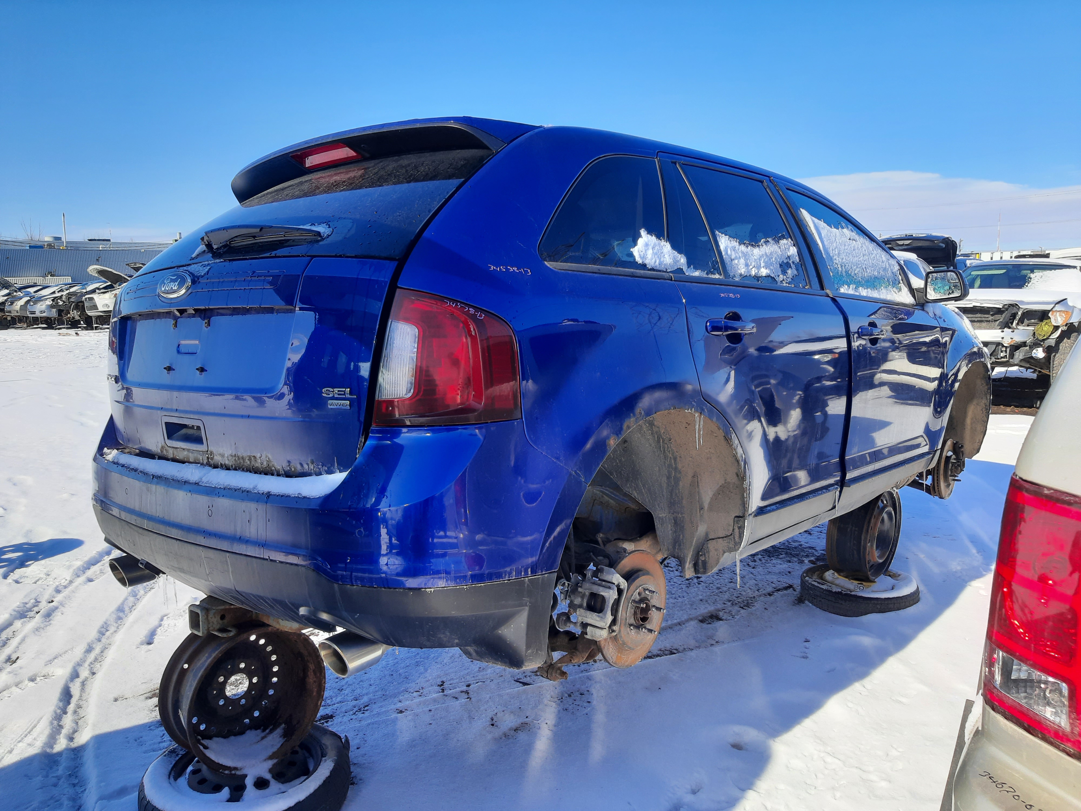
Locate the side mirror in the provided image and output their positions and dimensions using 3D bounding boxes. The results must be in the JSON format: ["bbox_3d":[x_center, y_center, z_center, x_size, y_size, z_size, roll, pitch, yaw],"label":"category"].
[{"bbox_3d":[1.775,-0.518,3.534,0.200,0.150,0.120,3,6,42],"label":"side mirror"}]

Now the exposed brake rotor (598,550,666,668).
[{"bbox_3d":[0.263,0.549,2.193,0.065,0.316,0.316,3,7,41],"label":"exposed brake rotor"}]

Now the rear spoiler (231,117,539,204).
[{"bbox_3d":[-0.526,-0.752,2.480,1.280,0.190,0.380,3,7,41],"label":"rear spoiler"}]

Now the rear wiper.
[{"bbox_3d":[-0.689,-0.405,1.983,0.460,0.065,0.075,2,6,35],"label":"rear wiper"}]

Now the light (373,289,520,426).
[{"bbox_3d":[-0.195,-0.103,1.677,0.280,0.285,0.210,3,6,42],"label":"light"}]

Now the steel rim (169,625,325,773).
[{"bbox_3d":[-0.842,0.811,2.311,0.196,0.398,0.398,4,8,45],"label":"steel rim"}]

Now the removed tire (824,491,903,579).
[{"bbox_3d":[1.493,0.574,3.736,0.185,0.430,0.430,10,12,41],"label":"removed tire"}]

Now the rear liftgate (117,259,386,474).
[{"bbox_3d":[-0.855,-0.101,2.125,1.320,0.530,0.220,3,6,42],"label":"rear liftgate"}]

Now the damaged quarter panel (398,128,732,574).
[{"bbox_3d":[0.096,-0.203,2.025,0.340,1.130,1.060,3,7,41],"label":"damaged quarter panel"}]

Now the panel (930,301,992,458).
[{"bbox_3d":[2.100,-0.143,4.208,0.240,0.740,1.080,3,7,41],"label":"panel"}]

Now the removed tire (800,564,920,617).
[{"bbox_3d":[1.528,0.878,3.880,0.540,0.120,0.540,-1,7,0],"label":"removed tire"}]

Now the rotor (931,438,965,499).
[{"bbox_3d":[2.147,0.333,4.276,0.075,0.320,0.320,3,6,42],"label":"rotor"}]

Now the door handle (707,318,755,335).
[{"bbox_3d":[0.528,-0.215,2.251,0.048,0.047,0.265,3,6,42],"label":"door handle"}]

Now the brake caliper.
[{"bbox_3d":[0.131,0.527,2.119,0.168,0.173,0.115,3,7,41],"label":"brake caliper"}]

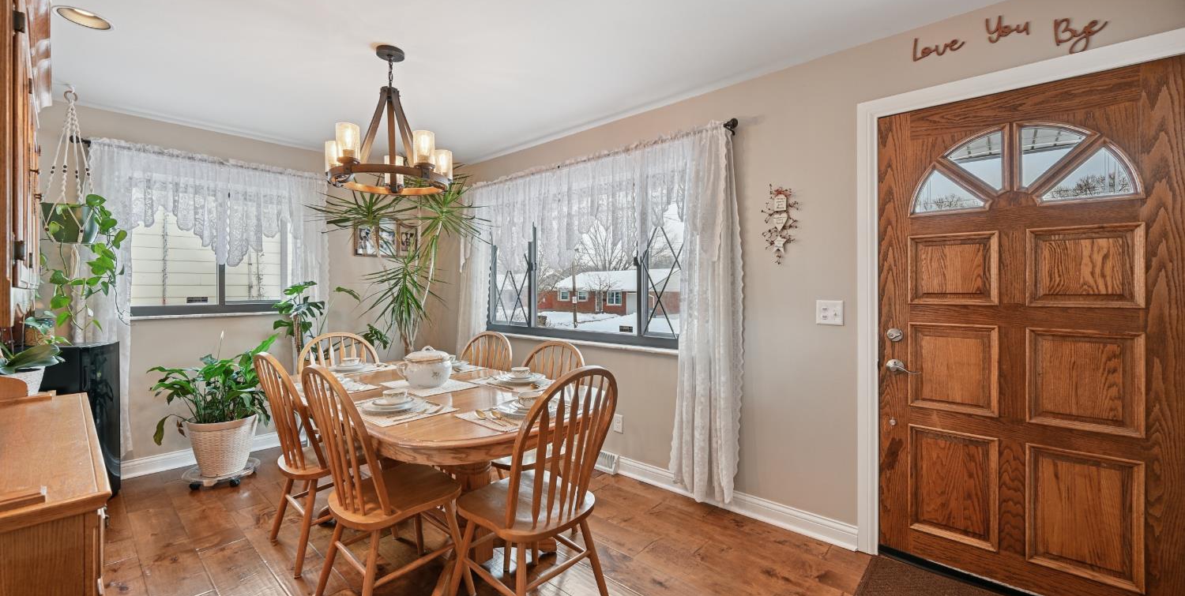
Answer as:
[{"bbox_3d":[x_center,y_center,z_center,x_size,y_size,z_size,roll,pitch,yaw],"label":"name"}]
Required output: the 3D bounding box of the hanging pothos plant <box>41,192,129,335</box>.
[{"bbox_3d":[-2.940,-0.200,2.640,0.400,0.810,0.400,0,0,41],"label":"hanging pothos plant"}]

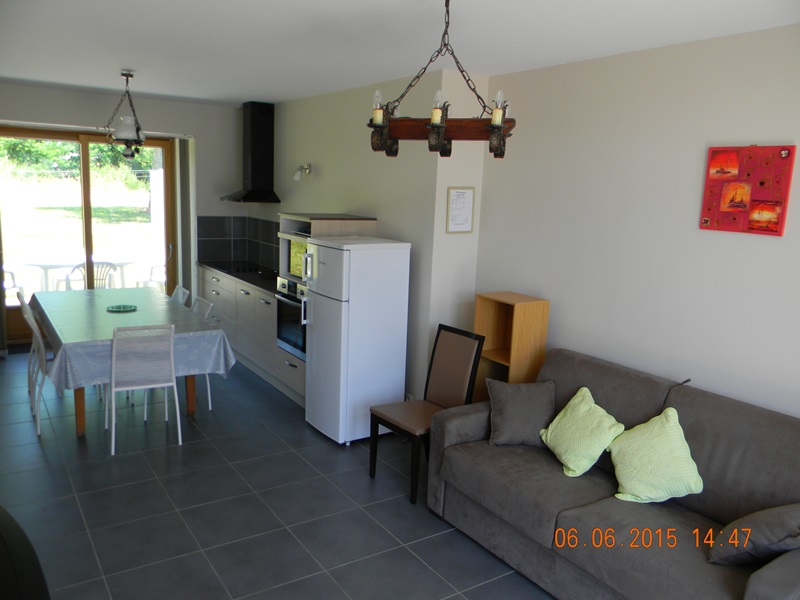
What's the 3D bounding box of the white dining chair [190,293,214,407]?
[{"bbox_3d":[-1.793,0.436,5.114,0.560,0.850,0.450,-4,12,-33],"label":"white dining chair"}]

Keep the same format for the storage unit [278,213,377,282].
[{"bbox_3d":[-0.585,-0.408,5.193,0.588,0.521,0.574,-5,12,-33],"label":"storage unit"}]

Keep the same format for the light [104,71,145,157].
[{"bbox_3d":[-2.117,-1.419,4.983,0.320,0.643,0.320,-5,12,-33],"label":"light"}]

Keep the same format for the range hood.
[{"bbox_3d":[-1.552,-1.515,6.661,0.445,0.999,0.607,-5,12,-33],"label":"range hood"}]

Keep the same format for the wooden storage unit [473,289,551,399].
[{"bbox_3d":[0.706,0.542,4.296,0.301,1.131,0.369,-5,12,-33],"label":"wooden storage unit"}]

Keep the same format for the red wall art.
[{"bbox_3d":[1.672,-0.530,3.135,0.022,0.405,0.400,-4,12,-33],"label":"red wall art"}]

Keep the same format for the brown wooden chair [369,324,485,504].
[{"bbox_3d":[0.151,0.672,3.977,0.525,0.945,0.455,-5,13,-37],"label":"brown wooden chair"}]

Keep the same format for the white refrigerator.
[{"bbox_3d":[-0.334,0.275,4.750,0.568,1.412,0.541,-5,12,-34],"label":"white refrigerator"}]

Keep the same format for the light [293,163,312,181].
[{"bbox_3d":[-0.955,-1.224,6.179,0.175,0.175,0.100,-4,12,-33],"label":"light"}]

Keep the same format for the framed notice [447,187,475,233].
[{"bbox_3d":[0.436,-0.625,4.548,0.240,0.319,0.020,-5,12,-33],"label":"framed notice"}]

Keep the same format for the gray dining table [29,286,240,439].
[{"bbox_3d":[-2.256,0.448,5.226,1.070,0.750,1.980,-4,12,-33],"label":"gray dining table"}]

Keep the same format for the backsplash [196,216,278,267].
[{"bbox_3d":[-1.789,-0.626,7.123,0.605,0.515,0.920,-4,12,-33],"label":"backsplash"}]

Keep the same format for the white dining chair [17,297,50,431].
[{"bbox_3d":[-2.427,0.477,4.737,0.570,0.850,0.460,-4,12,-33],"label":"white dining chair"}]

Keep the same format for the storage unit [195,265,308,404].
[{"bbox_3d":[-1.242,0.236,6.270,0.588,0.876,2.818,-5,12,-33],"label":"storage unit"}]

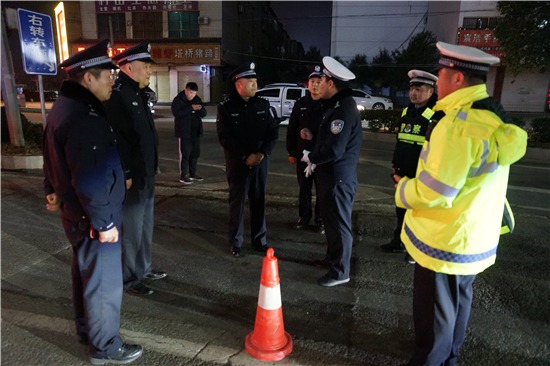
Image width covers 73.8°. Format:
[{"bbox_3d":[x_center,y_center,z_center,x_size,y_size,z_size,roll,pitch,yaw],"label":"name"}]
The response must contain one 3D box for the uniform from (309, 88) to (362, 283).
[{"bbox_3d":[0.526,0.042,2.989,0.420,1.580,0.520,3,14,12],"label":"uniform"}]

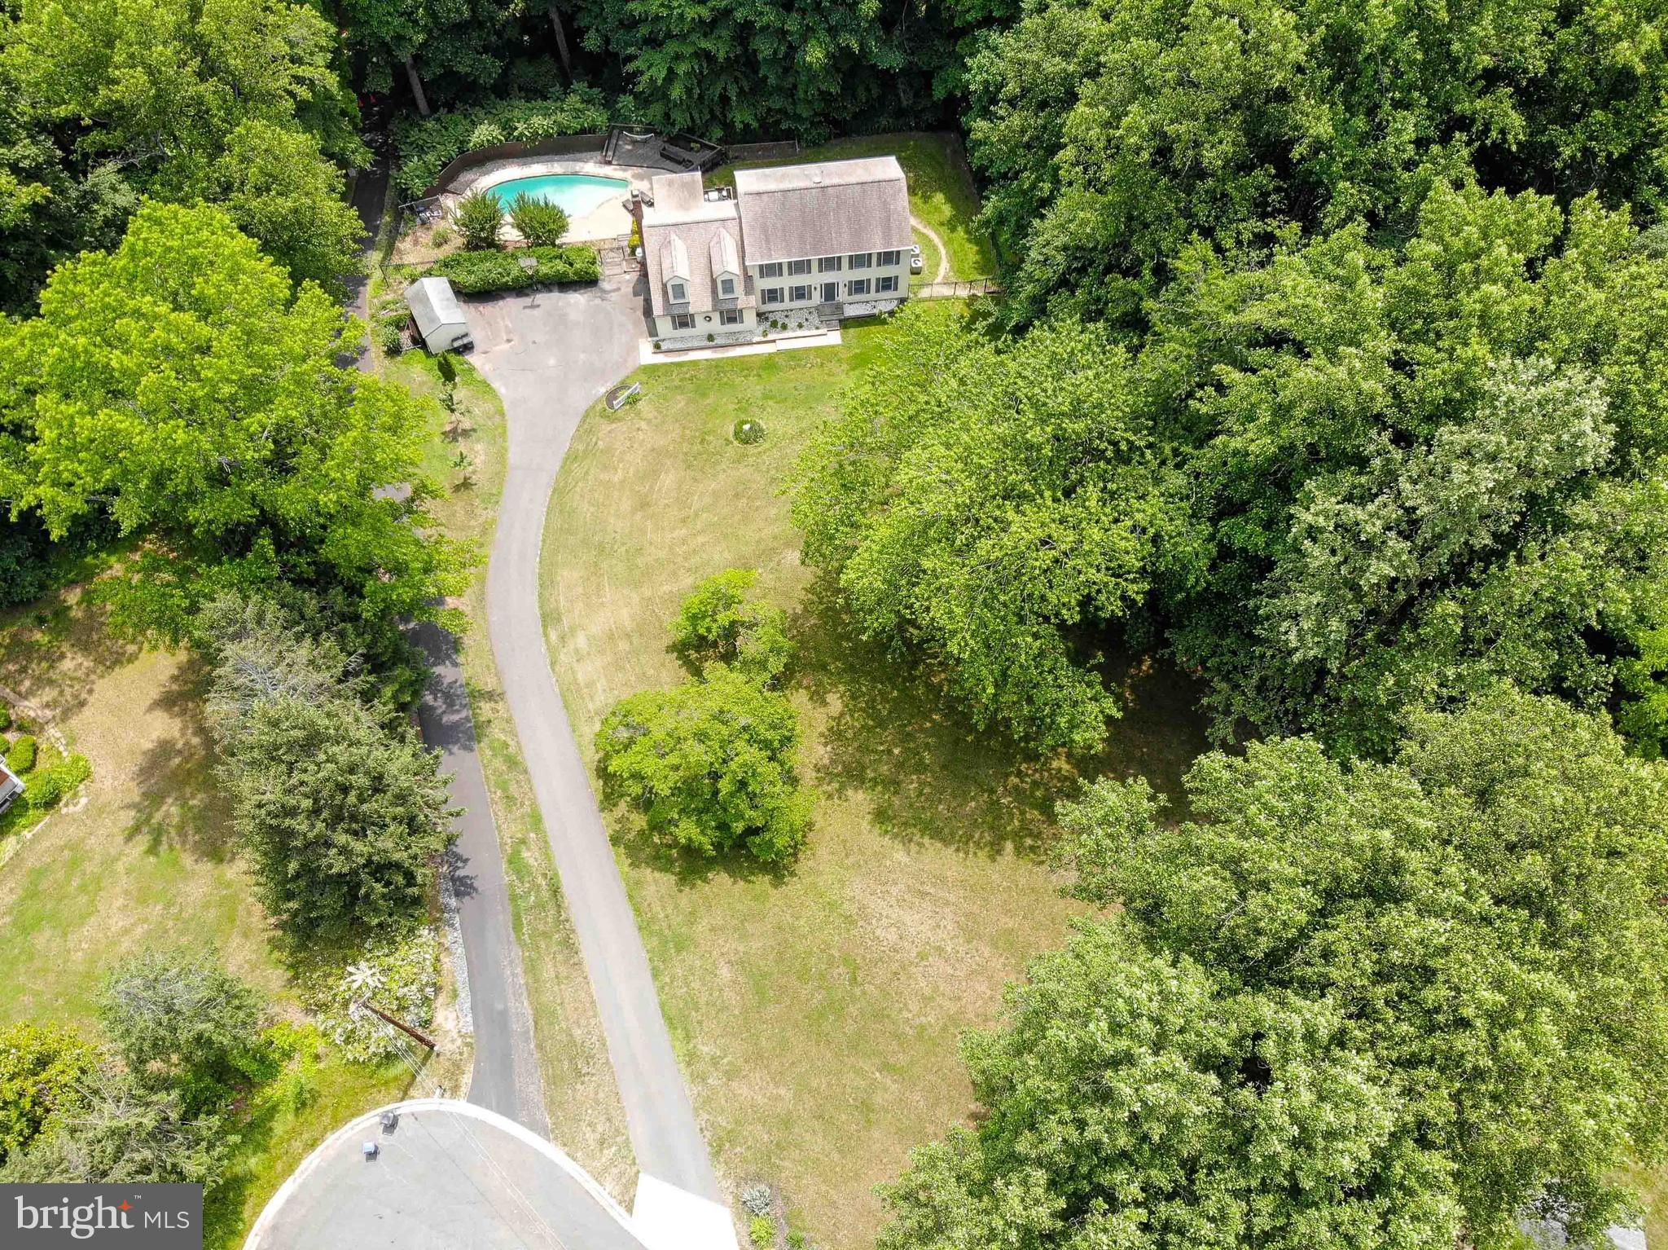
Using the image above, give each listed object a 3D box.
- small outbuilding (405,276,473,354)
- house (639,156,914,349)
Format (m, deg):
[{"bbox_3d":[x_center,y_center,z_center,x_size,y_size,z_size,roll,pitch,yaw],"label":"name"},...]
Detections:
[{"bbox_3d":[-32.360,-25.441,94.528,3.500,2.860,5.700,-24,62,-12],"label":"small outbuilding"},{"bbox_3d":[-4.547,-30.745,90.288,20.250,7.960,13.010,-6,62,-3],"label":"house"}]

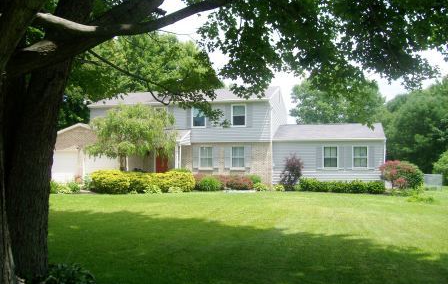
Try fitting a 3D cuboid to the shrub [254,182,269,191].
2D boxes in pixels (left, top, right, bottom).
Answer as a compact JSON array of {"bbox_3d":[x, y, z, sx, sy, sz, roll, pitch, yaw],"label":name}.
[{"bbox_3d":[2.276,2.614,26.602,0.850,0.550,0.800,-1,-3,13],"label":"shrub"}]

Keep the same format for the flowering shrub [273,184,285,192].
[{"bbox_3d":[3.245,2.614,26.101,0.700,0.500,0.650,-1,-3,13],"label":"flowering shrub"}]

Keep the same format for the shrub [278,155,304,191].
[{"bbox_3d":[4.004,1.785,26.043,1.500,2.150,1.400,-1,-3,13],"label":"shrub"}]

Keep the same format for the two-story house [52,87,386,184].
[{"bbox_3d":[-0.138,-0.420,31.448,21.390,7.100,10.300,-1,-3,13],"label":"two-story house"}]

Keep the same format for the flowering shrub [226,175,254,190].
[{"bbox_3d":[1.001,2.389,26.613,1.650,1.000,1.300,-1,-3,13],"label":"flowering shrub"}]

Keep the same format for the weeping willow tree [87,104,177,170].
[{"bbox_3d":[-5.424,0.347,25.816,5.100,5.000,4.900,-1,-3,13],"label":"weeping willow tree"}]

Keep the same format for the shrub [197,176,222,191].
[{"bbox_3d":[-0.880,2.414,26.612,1.500,0.950,1.300,-1,-3,13],"label":"shrub"}]

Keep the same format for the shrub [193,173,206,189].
[{"bbox_3d":[-1.520,2.395,27.214,1.000,1.050,1.000,-1,-3,13],"label":"shrub"}]

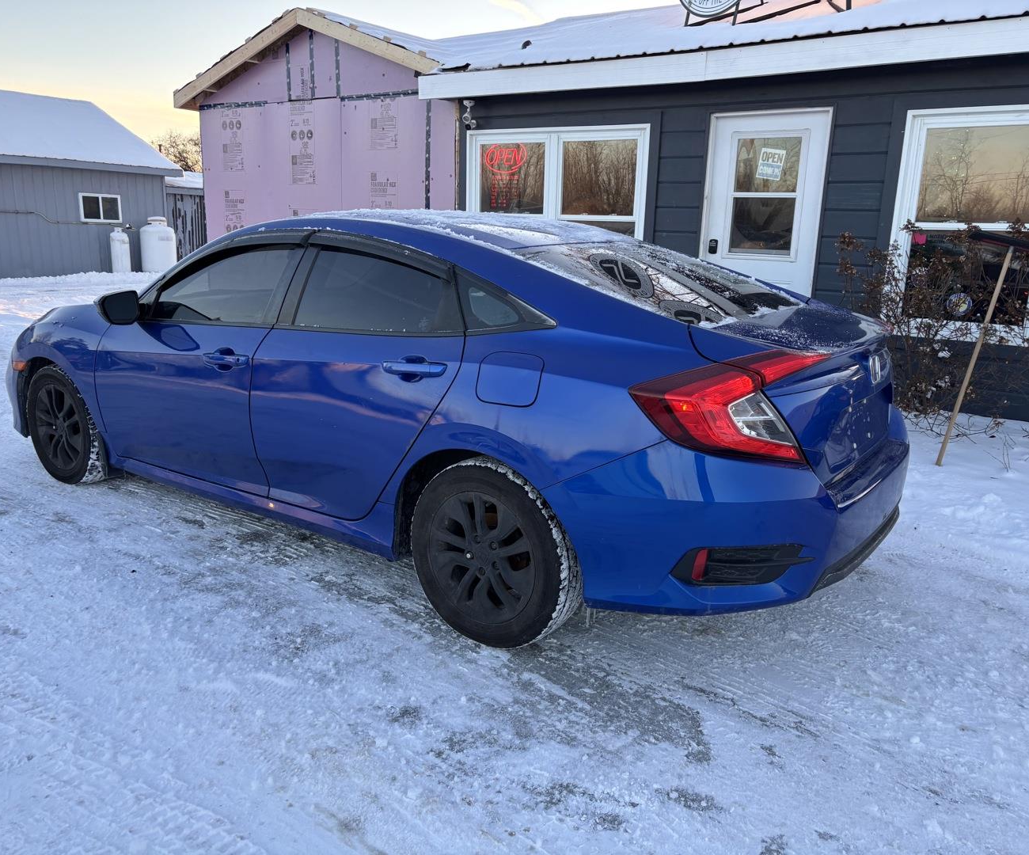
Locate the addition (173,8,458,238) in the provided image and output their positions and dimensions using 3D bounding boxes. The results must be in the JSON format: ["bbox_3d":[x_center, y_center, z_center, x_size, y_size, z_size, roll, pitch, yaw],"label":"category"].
[{"bbox_3d":[-1.197,-2.922,10.789,4.500,3.500,4.000,10,15,33],"label":"addition"}]

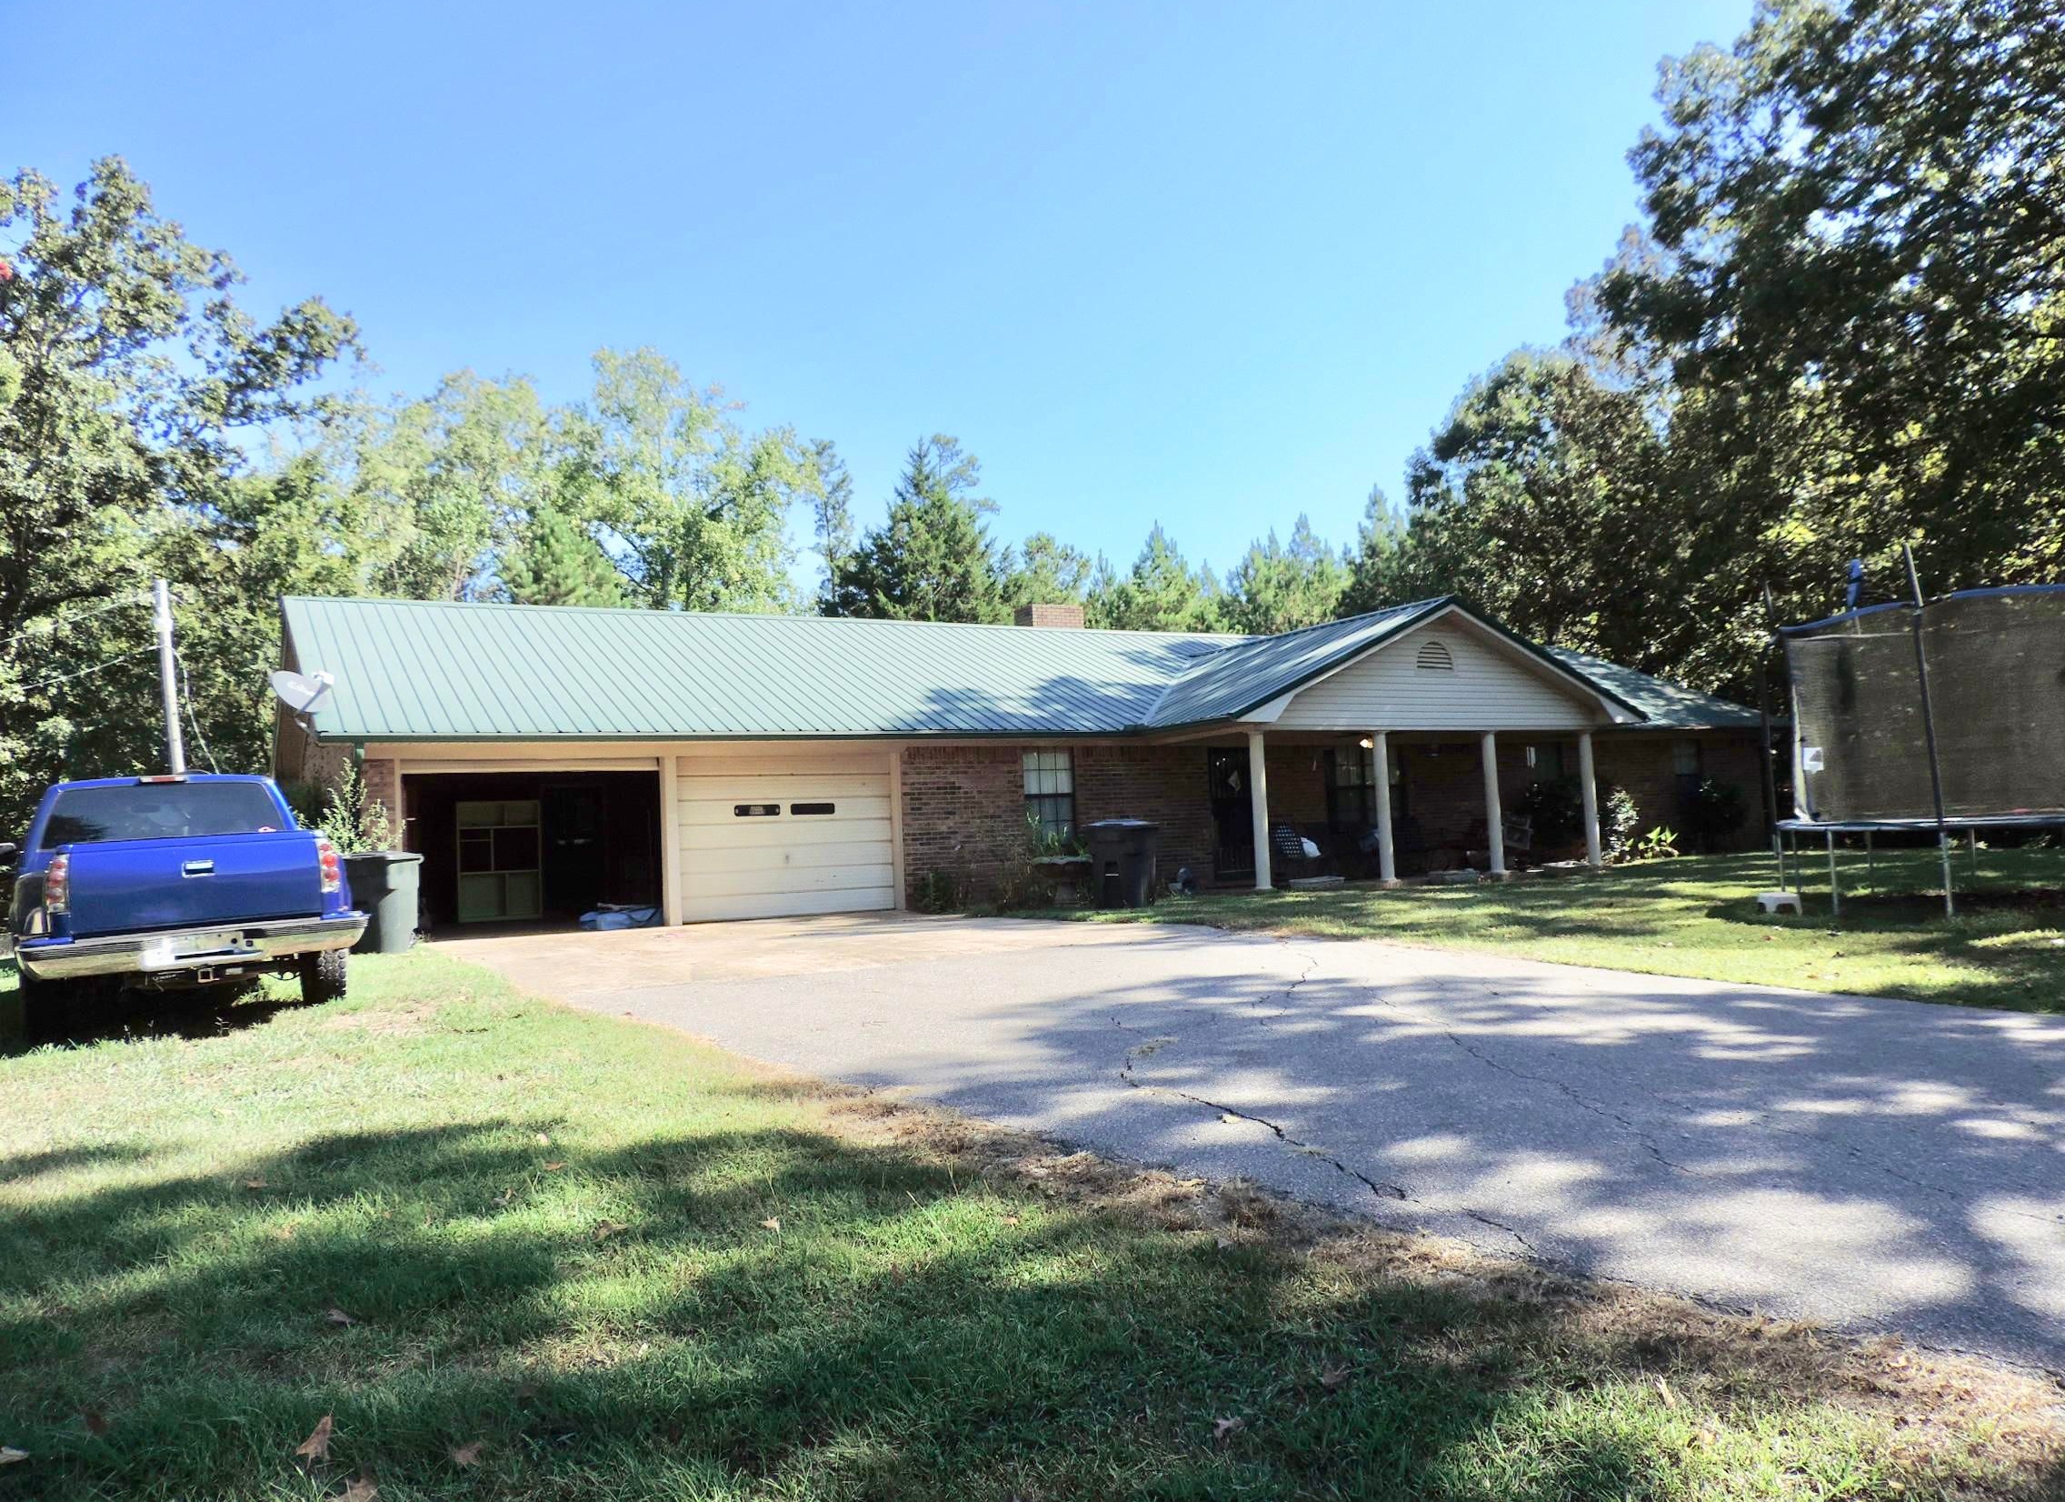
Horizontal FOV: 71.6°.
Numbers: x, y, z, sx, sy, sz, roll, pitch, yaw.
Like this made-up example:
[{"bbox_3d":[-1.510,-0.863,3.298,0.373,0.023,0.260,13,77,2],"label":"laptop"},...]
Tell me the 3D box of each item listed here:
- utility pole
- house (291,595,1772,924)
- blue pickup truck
[{"bbox_3d":[-13.178,0.064,22.059,0.200,5.480,0.200,-7,-3,0],"label":"utility pole"},{"bbox_3d":[1.247,-0.009,25.742,25.980,4.780,13.530,-1,-4,-31],"label":"house"},{"bbox_3d":[-6.823,1.082,11.326,1.980,1.800,5.450,-2,-3,-35],"label":"blue pickup truck"}]

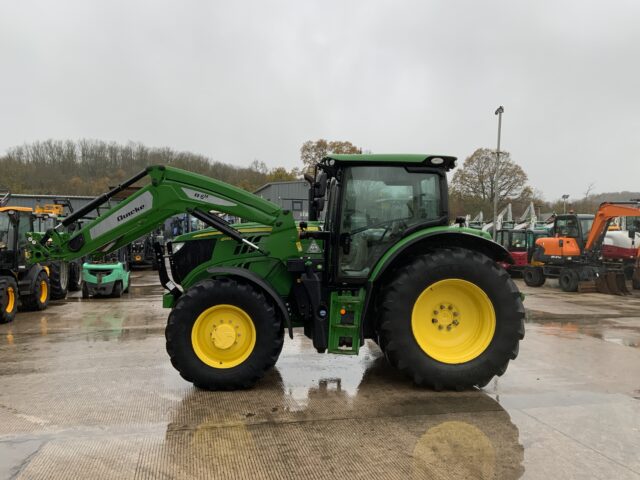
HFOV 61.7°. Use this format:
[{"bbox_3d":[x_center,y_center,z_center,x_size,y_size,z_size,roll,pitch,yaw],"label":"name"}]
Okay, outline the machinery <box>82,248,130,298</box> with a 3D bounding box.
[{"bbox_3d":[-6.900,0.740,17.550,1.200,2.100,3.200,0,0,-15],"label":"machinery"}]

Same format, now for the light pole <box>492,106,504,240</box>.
[{"bbox_3d":[8.560,-2.300,26.000,0.450,8.270,0.450,2,0,37],"label":"light pole"}]

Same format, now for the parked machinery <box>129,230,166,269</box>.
[{"bbox_3d":[-10.950,0.400,33.200,2.300,2.800,4.400,0,0,-10],"label":"parked machinery"}]

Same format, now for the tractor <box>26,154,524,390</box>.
[{"bbox_3d":[-0.470,0.335,7.520,6.500,2.970,2.450,0,0,-3],"label":"tractor"}]

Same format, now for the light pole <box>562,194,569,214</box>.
[{"bbox_3d":[29.700,-1.800,65.000,0.800,7.200,0.400,0,0,20],"label":"light pole"}]

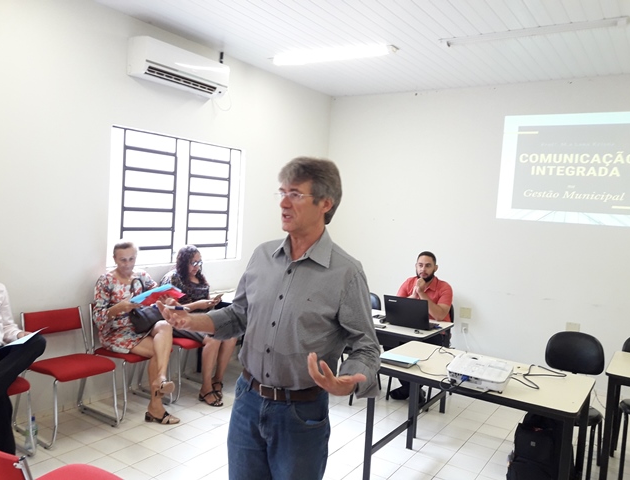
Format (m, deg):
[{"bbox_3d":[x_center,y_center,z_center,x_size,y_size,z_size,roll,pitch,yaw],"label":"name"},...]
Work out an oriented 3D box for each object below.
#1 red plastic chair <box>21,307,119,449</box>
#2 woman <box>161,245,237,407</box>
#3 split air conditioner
[{"bbox_3d":[-1.636,0.876,3.440,0.540,0.770,0.470,6,4,34],"label":"red plastic chair"},{"bbox_3d":[-0.954,0.654,4.166,0.710,1.210,0.530,5,4,29],"label":"woman"},{"bbox_3d":[-1.088,-1.389,4.239,0.205,0.275,0.875,6,4,34],"label":"split air conditioner"}]

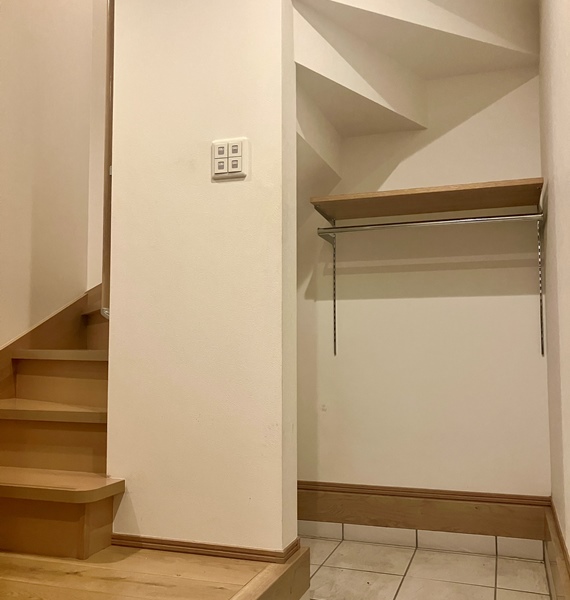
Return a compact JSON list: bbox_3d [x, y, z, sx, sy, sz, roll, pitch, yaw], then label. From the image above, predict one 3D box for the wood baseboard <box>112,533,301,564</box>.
[{"bbox_3d":[-0.242,0.743,1.901,0.571,0.034,0.160,-2,-5,20],"label":"wood baseboard"}]

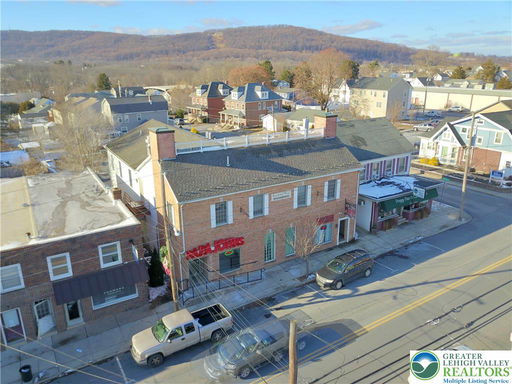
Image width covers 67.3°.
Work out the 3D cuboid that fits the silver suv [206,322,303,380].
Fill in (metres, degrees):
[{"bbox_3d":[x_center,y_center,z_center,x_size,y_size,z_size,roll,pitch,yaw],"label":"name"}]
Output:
[{"bbox_3d":[0.073,7.555,19.347,4.700,1.720,1.870,-11,20,-30],"label":"silver suv"}]

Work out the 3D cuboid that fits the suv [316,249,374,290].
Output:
[{"bbox_3d":[6.575,5.487,27.859,4.680,1.710,1.900,-11,21,-30],"label":"suv"}]

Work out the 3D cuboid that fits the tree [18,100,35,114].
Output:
[{"bbox_3d":[-75.562,-27.492,126.628,6.000,6.400,6.000,-11,21,-29],"label":"tree"}]

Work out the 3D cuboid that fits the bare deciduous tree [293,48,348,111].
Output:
[{"bbox_3d":[22.502,-36.771,128.902,18.533,20.940,18.533,-1,17,0],"label":"bare deciduous tree"}]

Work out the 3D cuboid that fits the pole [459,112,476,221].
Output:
[{"bbox_3d":[19.256,-2.099,35.027,0.320,10.040,0.320,-13,20,-30],"label":"pole"}]

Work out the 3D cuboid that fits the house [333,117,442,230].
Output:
[{"bbox_3d":[11.303,-2.698,39.775,10.200,8.700,11.800,-11,20,-30],"label":"house"}]

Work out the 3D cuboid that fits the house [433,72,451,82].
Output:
[{"bbox_3d":[138.510,-85.122,287.175,11.000,8.500,8.500,-11,21,-30],"label":"house"}]

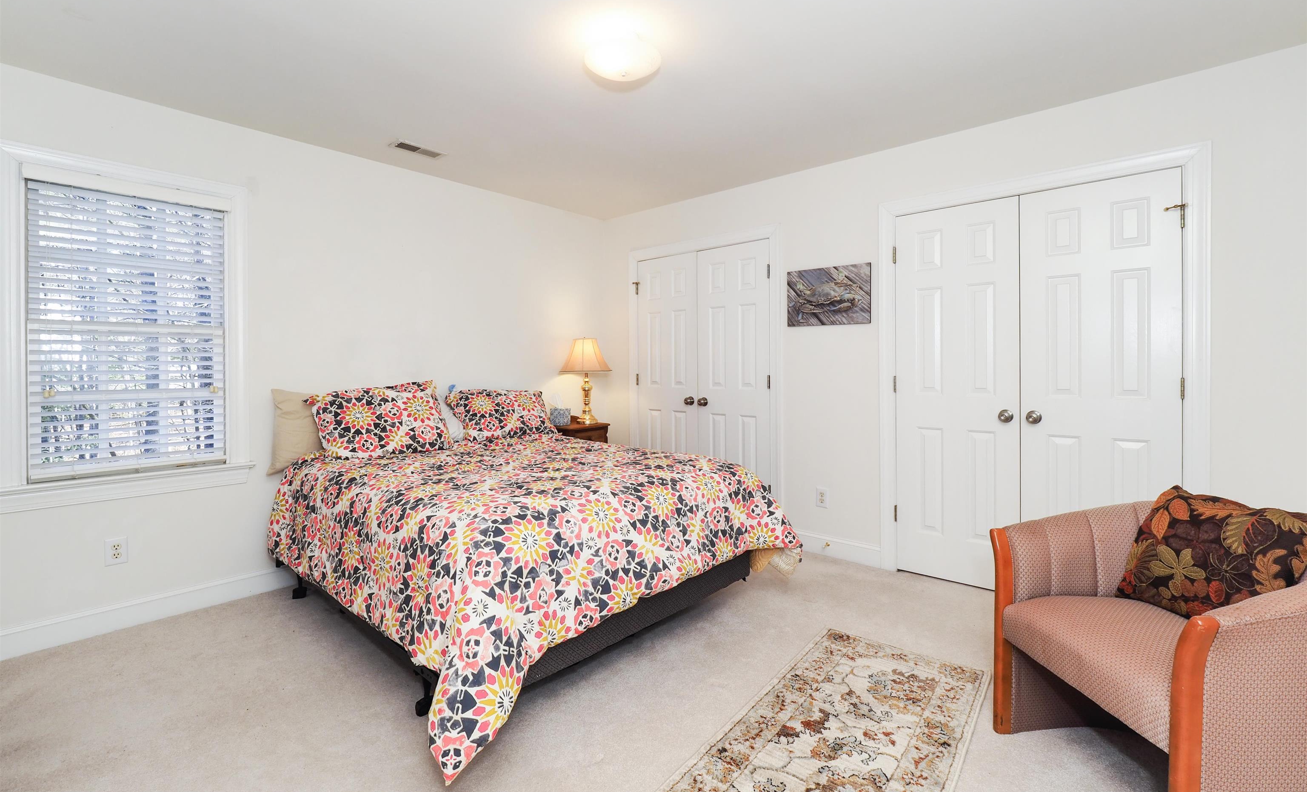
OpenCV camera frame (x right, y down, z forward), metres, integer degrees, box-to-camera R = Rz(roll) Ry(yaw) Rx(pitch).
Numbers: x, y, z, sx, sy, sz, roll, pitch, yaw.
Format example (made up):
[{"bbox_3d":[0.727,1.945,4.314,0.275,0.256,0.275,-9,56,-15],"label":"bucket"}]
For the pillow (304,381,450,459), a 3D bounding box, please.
[{"bbox_3d":[-1.512,0.134,2.900,0.630,0.430,0.180,-1,-28,-39],"label":"pillow"}]

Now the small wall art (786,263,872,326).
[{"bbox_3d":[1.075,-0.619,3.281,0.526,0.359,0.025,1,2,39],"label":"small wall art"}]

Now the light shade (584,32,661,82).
[{"bbox_3d":[-0.119,-1.329,2.086,0.316,0.133,0.316,0,1,0],"label":"light shade"}]

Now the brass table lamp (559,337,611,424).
[{"bbox_3d":[-0.524,-0.117,4.050,0.405,0.665,0.405,0,1,0],"label":"brass table lamp"}]

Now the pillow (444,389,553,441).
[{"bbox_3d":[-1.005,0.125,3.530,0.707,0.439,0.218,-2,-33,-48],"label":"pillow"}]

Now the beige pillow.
[{"bbox_3d":[-1.833,0.177,2.944,0.159,0.459,0.570,-15,-9,42],"label":"beige pillow"}]

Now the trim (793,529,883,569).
[{"bbox_3d":[1.114,0.961,3.365,0.644,0.120,0.022,1,2,39],"label":"trim"}]

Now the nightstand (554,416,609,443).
[{"bbox_3d":[-0.604,0.575,3.864,0.410,0.770,0.410,1,2,45],"label":"nightstand"}]

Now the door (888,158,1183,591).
[{"bbox_3d":[1.897,0.011,2.736,1.198,2.075,0.045,1,2,39],"label":"door"}]

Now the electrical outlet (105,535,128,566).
[{"bbox_3d":[-2.428,0.704,2.391,0.010,0.116,0.073,1,2,45],"label":"electrical outlet"}]

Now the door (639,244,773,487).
[{"bbox_3d":[0.346,-0.051,4.013,1.198,2.075,0.045,1,2,39],"label":"door"}]

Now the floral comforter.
[{"bbox_3d":[-0.654,0.656,2.737,2.001,0.734,1.866,1,2,41],"label":"floral comforter"}]

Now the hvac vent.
[{"bbox_3d":[-1.381,-1.445,3.103,0.140,0.020,0.290,1,2,45],"label":"hvac vent"}]

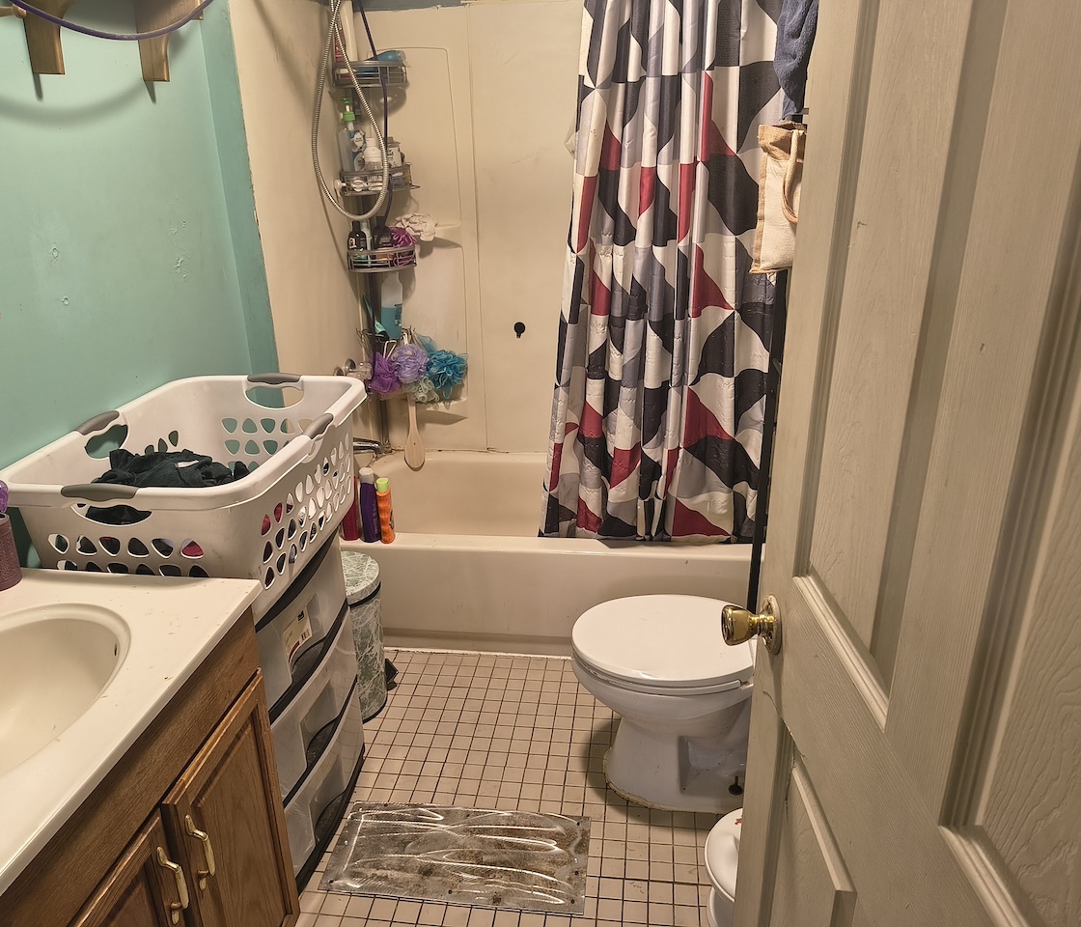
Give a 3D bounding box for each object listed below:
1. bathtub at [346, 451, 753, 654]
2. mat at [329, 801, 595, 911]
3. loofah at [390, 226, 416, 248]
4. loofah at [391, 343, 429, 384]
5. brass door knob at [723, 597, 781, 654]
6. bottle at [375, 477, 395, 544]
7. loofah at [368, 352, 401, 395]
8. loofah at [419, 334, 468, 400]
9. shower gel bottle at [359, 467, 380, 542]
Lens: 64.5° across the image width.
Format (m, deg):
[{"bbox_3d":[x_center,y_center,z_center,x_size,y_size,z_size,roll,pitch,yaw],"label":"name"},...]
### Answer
[{"bbox_3d":[0.118,0.268,2.805,1.520,0.364,0.745,1,22,7],"label":"bathtub"},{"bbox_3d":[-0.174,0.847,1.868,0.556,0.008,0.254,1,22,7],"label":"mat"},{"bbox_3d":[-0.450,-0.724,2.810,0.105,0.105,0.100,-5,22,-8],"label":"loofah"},{"bbox_3d":[-0.442,-0.333,2.885,0.125,0.130,0.118,-5,22,-8],"label":"loofah"},{"bbox_3d":[0.241,0.187,0.985,0.059,0.068,0.068,-2,22,0],"label":"brass door knob"},{"bbox_3d":[-0.446,0.132,2.464,0.042,0.187,0.058,2,22,10],"label":"bottle"},{"bbox_3d":[-0.530,-0.307,2.914,0.120,0.135,0.115,-5,22,-8],"label":"loofah"},{"bbox_3d":[-0.330,-0.327,2.944,0.160,0.190,0.140,-5,22,-8],"label":"loofah"},{"bbox_3d":[-0.495,0.118,2.469,0.045,0.212,0.062,10,25,28],"label":"shower gel bottle"}]

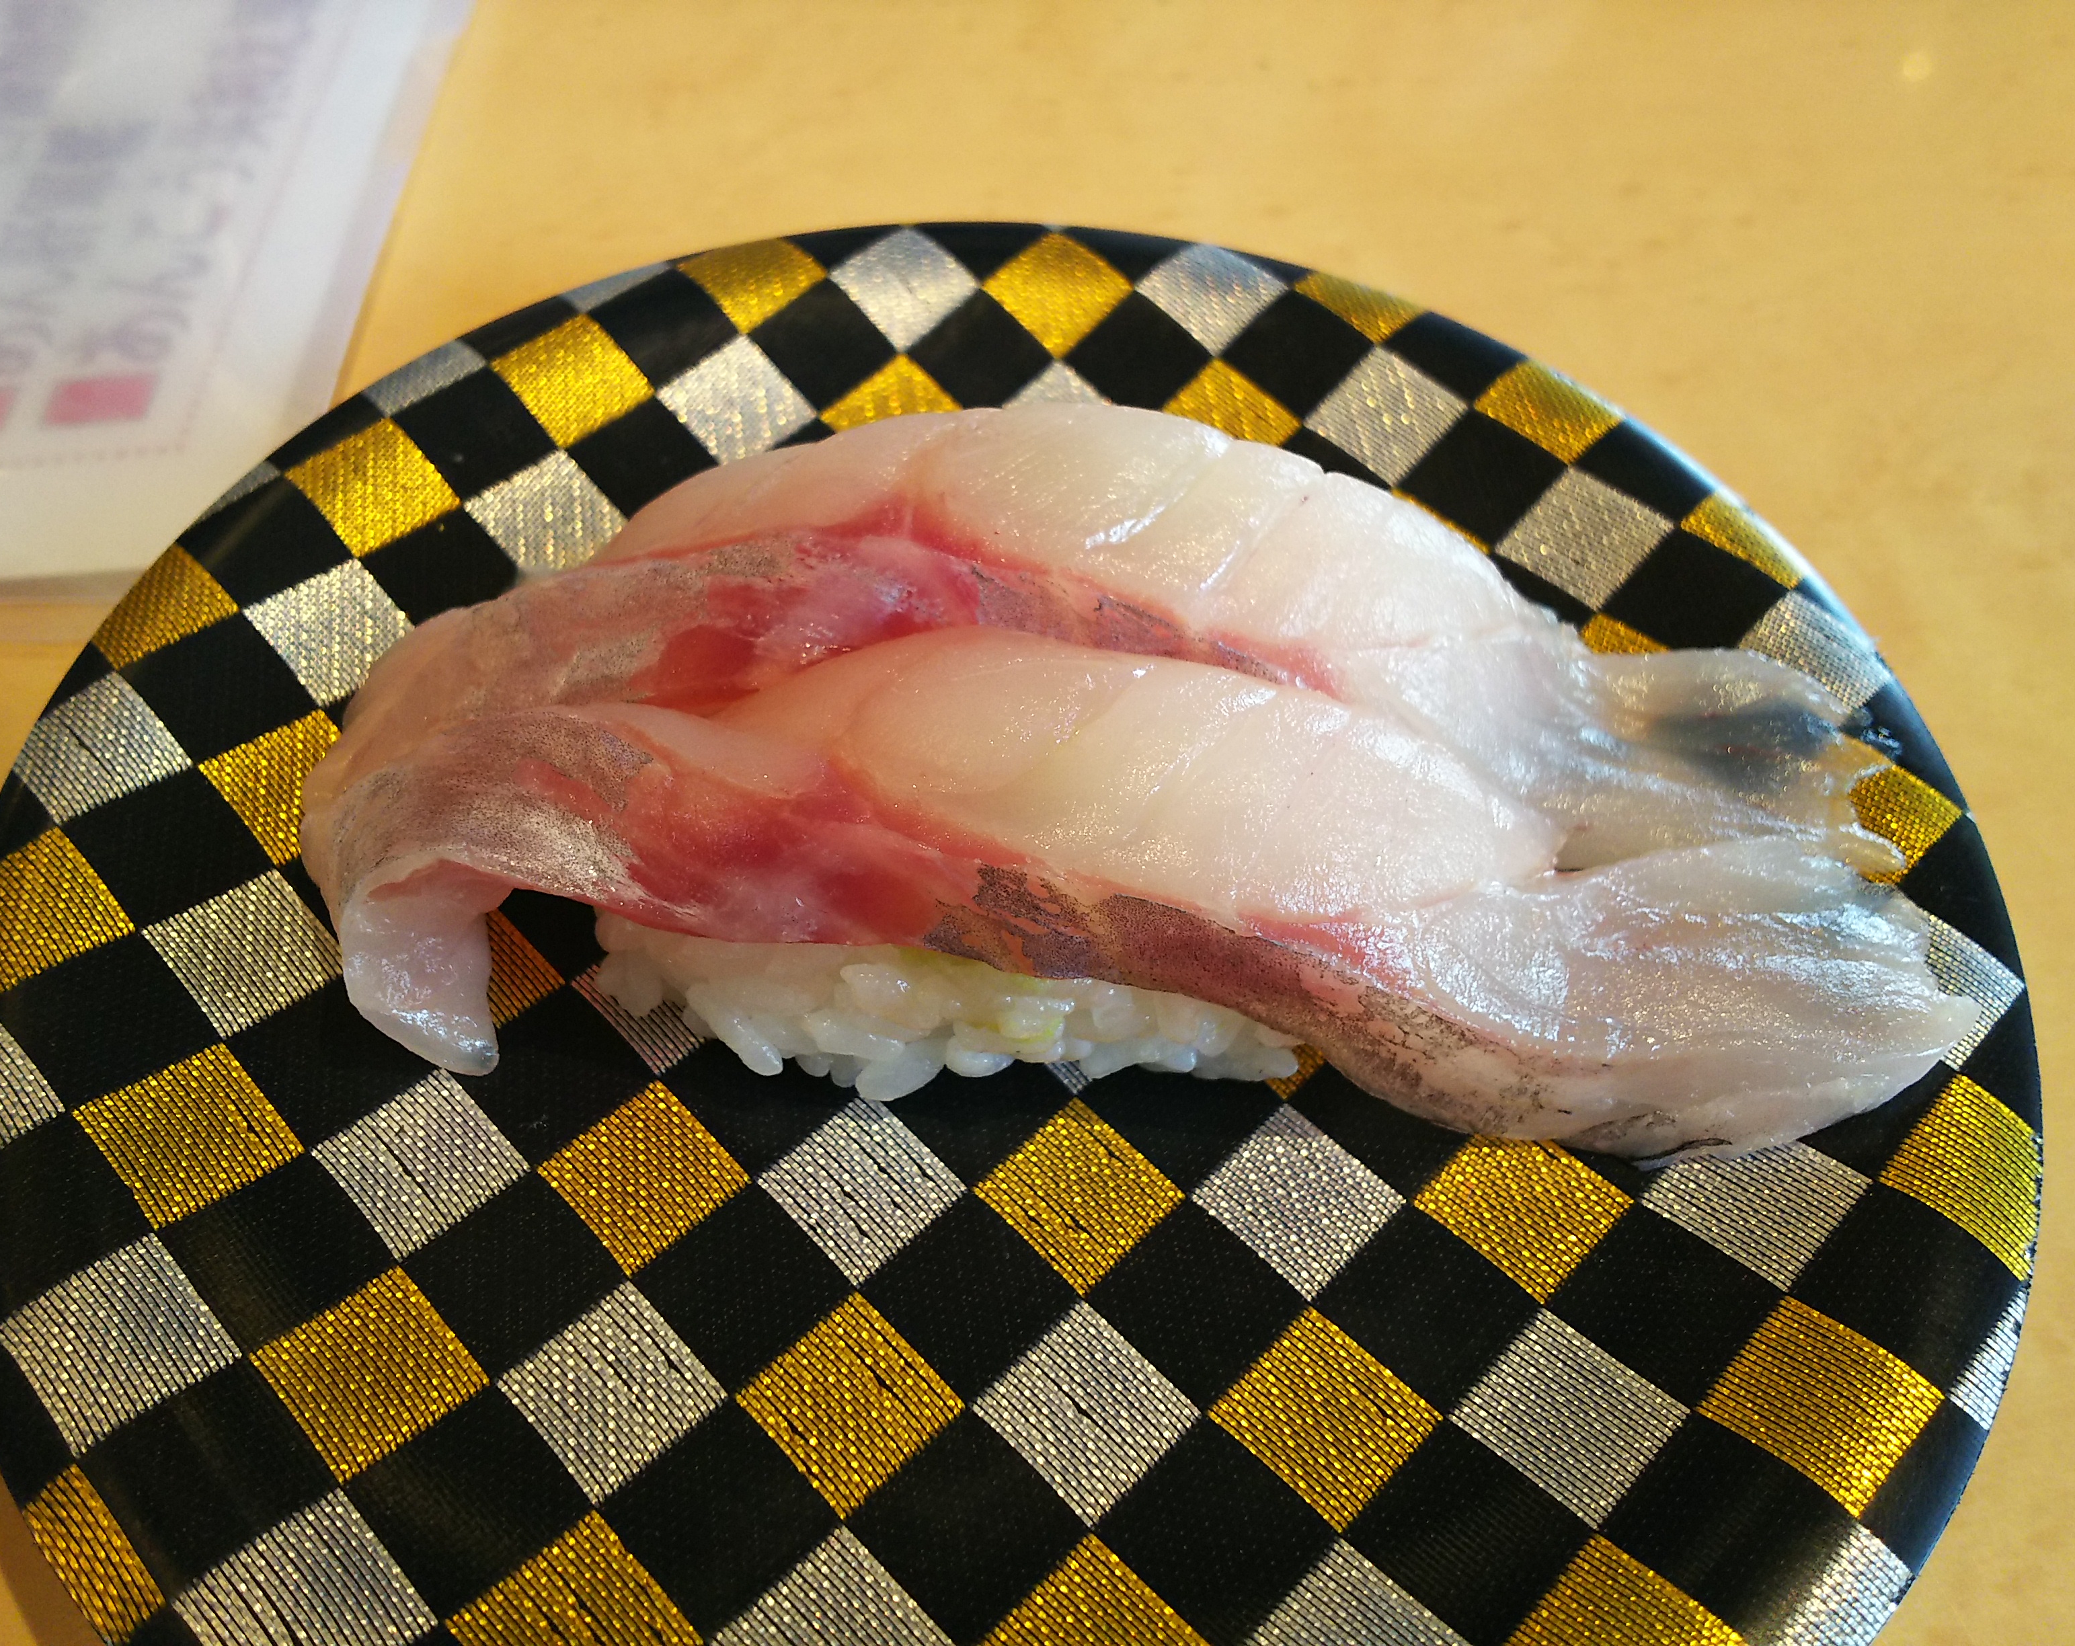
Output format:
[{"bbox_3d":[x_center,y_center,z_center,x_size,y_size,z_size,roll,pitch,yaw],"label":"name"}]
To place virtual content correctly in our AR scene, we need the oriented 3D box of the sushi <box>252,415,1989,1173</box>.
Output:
[{"bbox_3d":[0.010,-0.007,0.123,0.116,0.032,0.054,5,55,0],"label":"sushi"}]

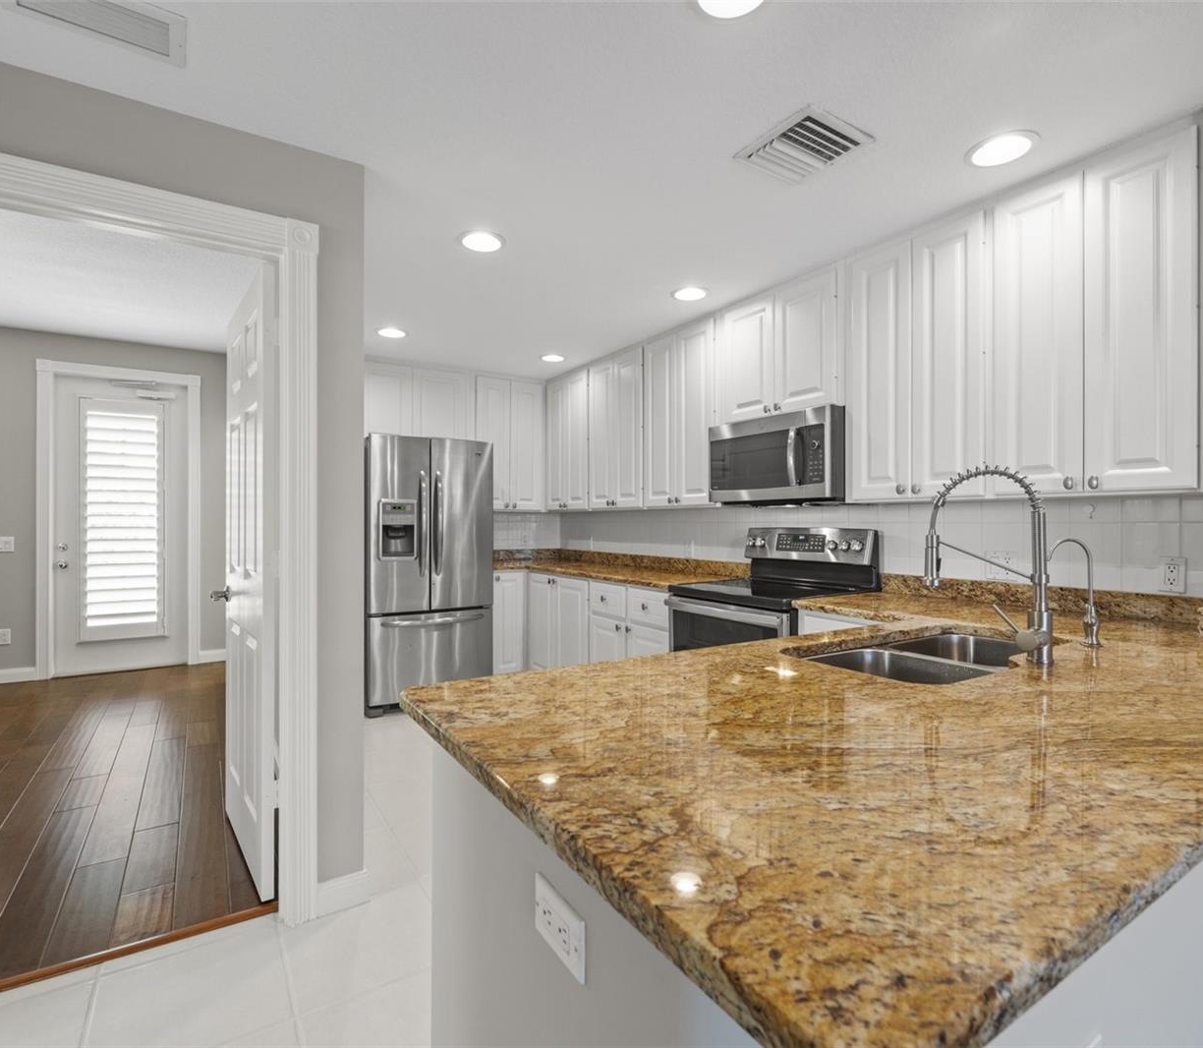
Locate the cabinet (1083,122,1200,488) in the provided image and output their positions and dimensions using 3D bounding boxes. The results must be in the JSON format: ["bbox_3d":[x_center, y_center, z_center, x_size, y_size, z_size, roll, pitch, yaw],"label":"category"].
[{"bbox_3d":[1.799,-0.631,1.982,0.318,1.067,0.284,0,0,-33],"label":"cabinet"}]

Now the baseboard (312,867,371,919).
[{"bbox_3d":[-0.835,1.194,1.983,0.159,0.107,0.015,0,0,-33],"label":"baseboard"}]

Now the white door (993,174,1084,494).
[{"bbox_3d":[1.453,-0.608,2.043,0.025,1.018,0.260,0,0,-33],"label":"white door"}]

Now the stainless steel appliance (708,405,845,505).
[{"bbox_3d":[0.949,-0.306,3.015,0.420,0.410,0.755,0,0,-33],"label":"stainless steel appliance"}]

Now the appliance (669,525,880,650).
[{"bbox_3d":[0.809,0.632,2.937,0.730,1.205,0.757,0,0,-33],"label":"appliance"}]

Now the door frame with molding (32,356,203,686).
[{"bbox_3d":[-4.007,-0.030,5.138,1.110,2.545,0.100,0,0,-33],"label":"door frame with molding"}]

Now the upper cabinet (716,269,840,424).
[{"bbox_3d":[1.002,-0.856,3.219,0.318,0.622,0.817,0,0,-33],"label":"upper cabinet"}]

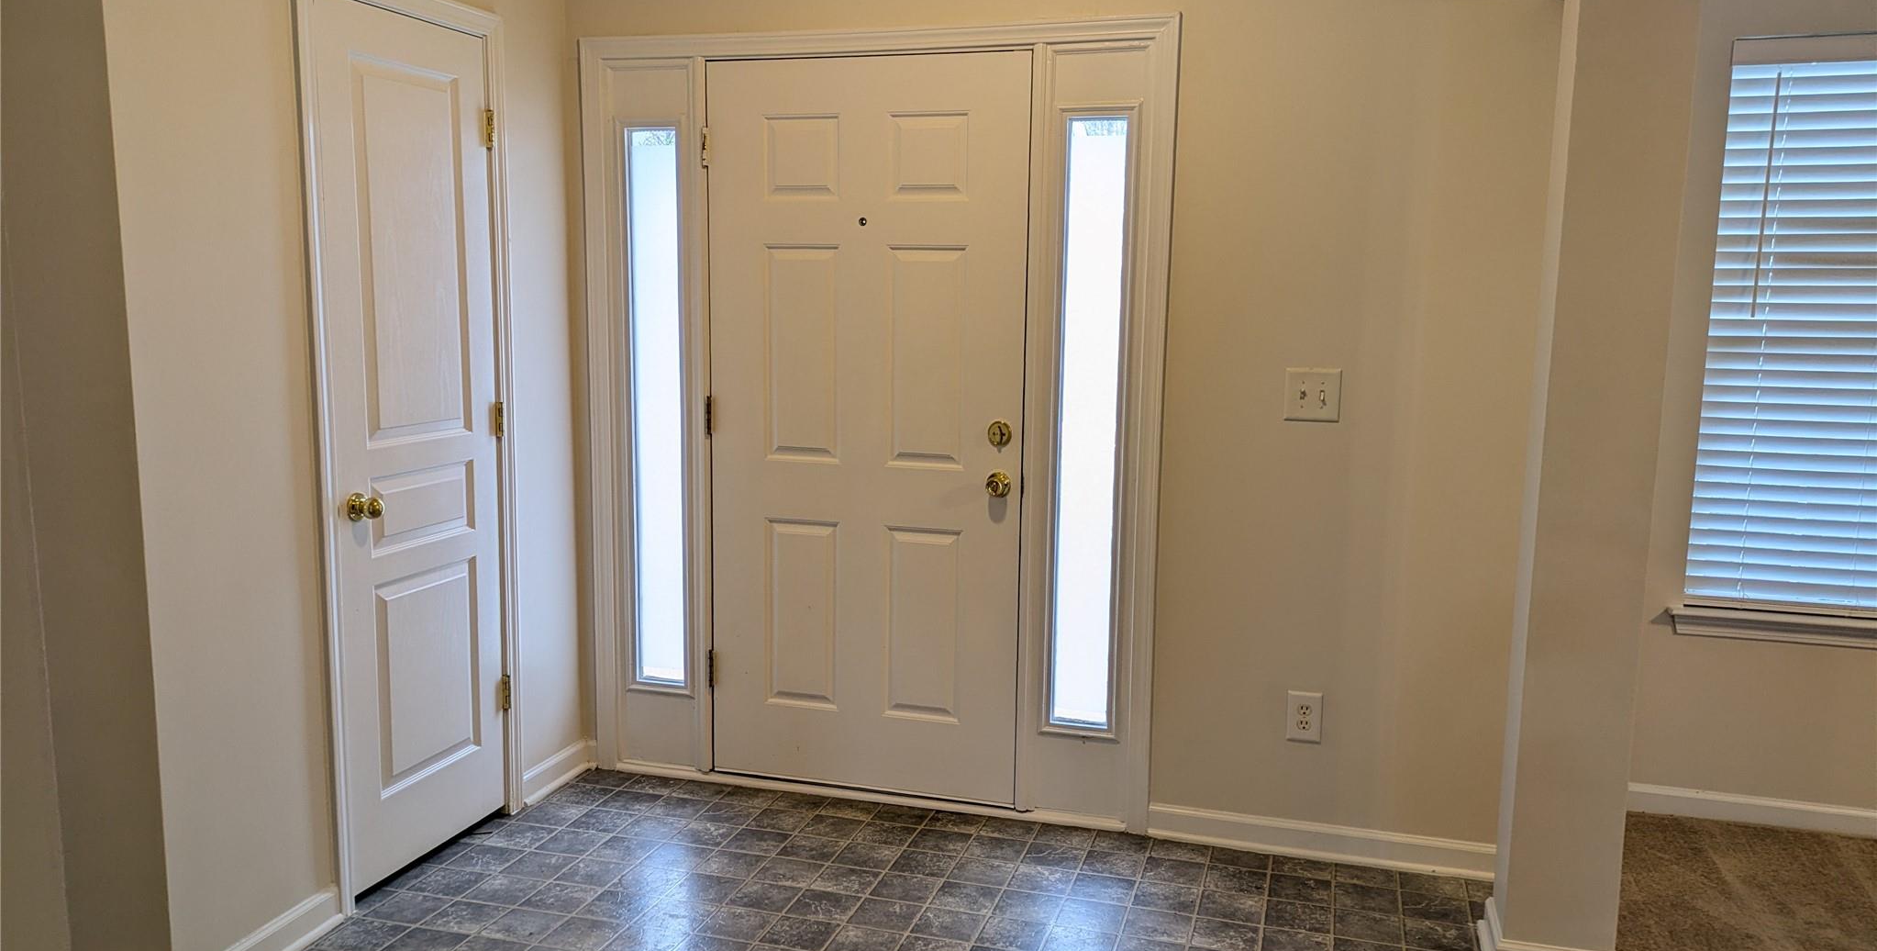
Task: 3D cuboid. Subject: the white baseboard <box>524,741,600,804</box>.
[{"bbox_3d":[-1.099,0.853,3.934,0.040,0.083,0.340,3,9,17],"label":"white baseboard"}]

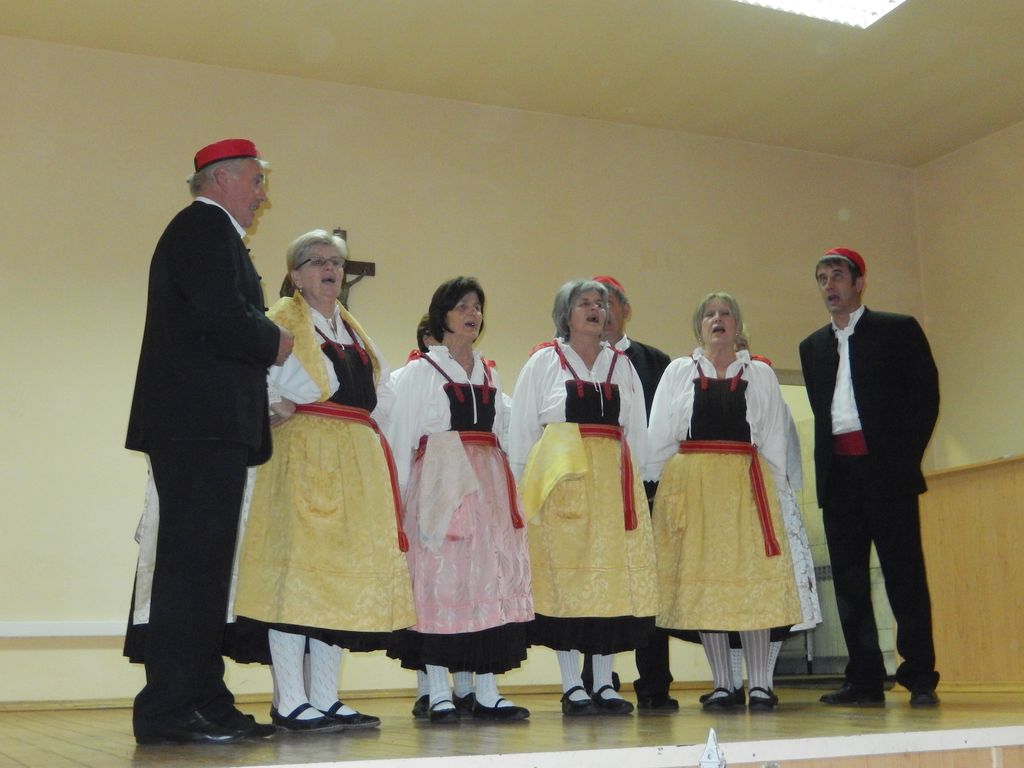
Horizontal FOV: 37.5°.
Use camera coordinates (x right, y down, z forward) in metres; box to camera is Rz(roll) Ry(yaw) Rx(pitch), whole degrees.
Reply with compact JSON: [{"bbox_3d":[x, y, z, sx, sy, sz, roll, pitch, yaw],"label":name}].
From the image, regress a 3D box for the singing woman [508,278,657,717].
[{"bbox_3d":[0.266,0.404,5.718,0.540,1.645,0.440,3,-11,-24],"label":"singing woman"}]

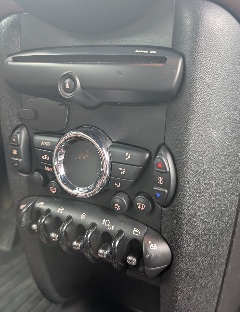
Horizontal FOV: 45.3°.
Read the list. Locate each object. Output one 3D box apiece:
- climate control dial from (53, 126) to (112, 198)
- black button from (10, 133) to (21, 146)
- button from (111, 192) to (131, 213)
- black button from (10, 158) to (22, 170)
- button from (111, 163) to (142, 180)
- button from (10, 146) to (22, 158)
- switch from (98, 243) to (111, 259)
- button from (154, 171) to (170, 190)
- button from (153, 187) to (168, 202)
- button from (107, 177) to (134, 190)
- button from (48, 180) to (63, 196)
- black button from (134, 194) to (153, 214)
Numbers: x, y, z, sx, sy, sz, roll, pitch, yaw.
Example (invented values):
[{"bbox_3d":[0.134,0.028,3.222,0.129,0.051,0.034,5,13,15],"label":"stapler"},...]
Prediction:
[{"bbox_3d":[-0.032,0.007,0.260,0.061,0.061,0.019,8,17,26],"label":"climate control dial"},{"bbox_3d":[-0.104,-0.017,0.286,0.010,0.012,0.005,9,19,25],"label":"black button"},{"bbox_3d":[0.001,0.040,0.248,0.015,0.015,0.009,9,19,25],"label":"button"},{"bbox_3d":[-0.107,0.008,0.305,0.013,0.013,0.007,8,17,26],"label":"black button"},{"bbox_3d":[0.007,0.016,0.247,0.029,0.013,0.008,8,17,26],"label":"button"},{"bbox_3d":[-0.107,-0.005,0.301,0.013,0.013,0.007,8,17,26],"label":"button"},{"bbox_3d":[-0.014,0.086,0.262,0.008,0.009,0.011,9,19,25],"label":"switch"},{"bbox_3d":[0.035,0.022,0.234,0.013,0.013,0.007,8,17,26],"label":"button"},{"bbox_3d":[0.032,0.030,0.228,0.009,0.010,0.005,9,19,25],"label":"button"},{"bbox_3d":[0.000,0.023,0.244,0.022,0.007,0.005,9,19,25],"label":"button"},{"bbox_3d":[-0.063,0.032,0.280,0.013,0.014,0.009,9,19,25],"label":"button"},{"bbox_3d":[0.021,0.043,0.245,0.017,0.017,0.009,8,17,26],"label":"black button"}]

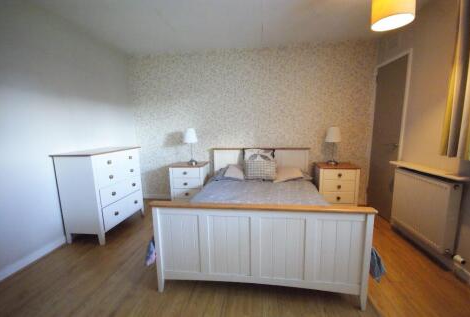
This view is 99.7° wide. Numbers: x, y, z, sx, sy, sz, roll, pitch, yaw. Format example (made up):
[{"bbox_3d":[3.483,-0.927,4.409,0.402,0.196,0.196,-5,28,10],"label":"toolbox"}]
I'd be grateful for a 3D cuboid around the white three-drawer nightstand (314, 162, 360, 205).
[{"bbox_3d":[1.431,0.437,2.879,0.525,0.667,0.436,0,7,8],"label":"white three-drawer nightstand"}]

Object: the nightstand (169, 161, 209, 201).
[{"bbox_3d":[-0.690,0.436,3.166,0.525,0.667,0.436,0,7,8],"label":"nightstand"}]

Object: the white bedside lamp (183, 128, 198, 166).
[{"bbox_3d":[-0.687,-0.182,3.157,0.218,0.561,0.218,0,7,8],"label":"white bedside lamp"}]

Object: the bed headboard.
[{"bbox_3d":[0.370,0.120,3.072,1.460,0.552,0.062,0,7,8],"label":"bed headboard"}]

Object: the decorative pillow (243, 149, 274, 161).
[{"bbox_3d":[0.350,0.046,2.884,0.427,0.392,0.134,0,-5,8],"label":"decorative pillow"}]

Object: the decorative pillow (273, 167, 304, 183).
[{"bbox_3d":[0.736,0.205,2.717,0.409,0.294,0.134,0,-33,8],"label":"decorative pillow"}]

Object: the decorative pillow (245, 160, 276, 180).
[{"bbox_3d":[0.353,0.163,2.745,0.418,0.320,0.134,0,-11,8],"label":"decorative pillow"}]

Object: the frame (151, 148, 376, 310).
[{"bbox_3d":[0.253,0.418,2.203,1.460,0.917,1.860,0,7,8],"label":"frame"}]

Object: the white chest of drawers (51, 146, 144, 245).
[{"bbox_3d":[-1.577,0.402,2.417,0.454,0.957,0.756,0,7,8],"label":"white chest of drawers"}]

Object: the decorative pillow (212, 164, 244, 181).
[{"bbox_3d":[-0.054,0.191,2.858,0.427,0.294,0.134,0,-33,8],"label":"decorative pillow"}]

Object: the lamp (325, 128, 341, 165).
[{"bbox_3d":[1.426,-0.173,2.873,0.223,0.552,0.223,0,7,8],"label":"lamp"}]

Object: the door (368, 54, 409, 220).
[{"bbox_3d":[2.007,-0.217,2.652,0.062,2.002,0.623,0,7,8],"label":"door"}]

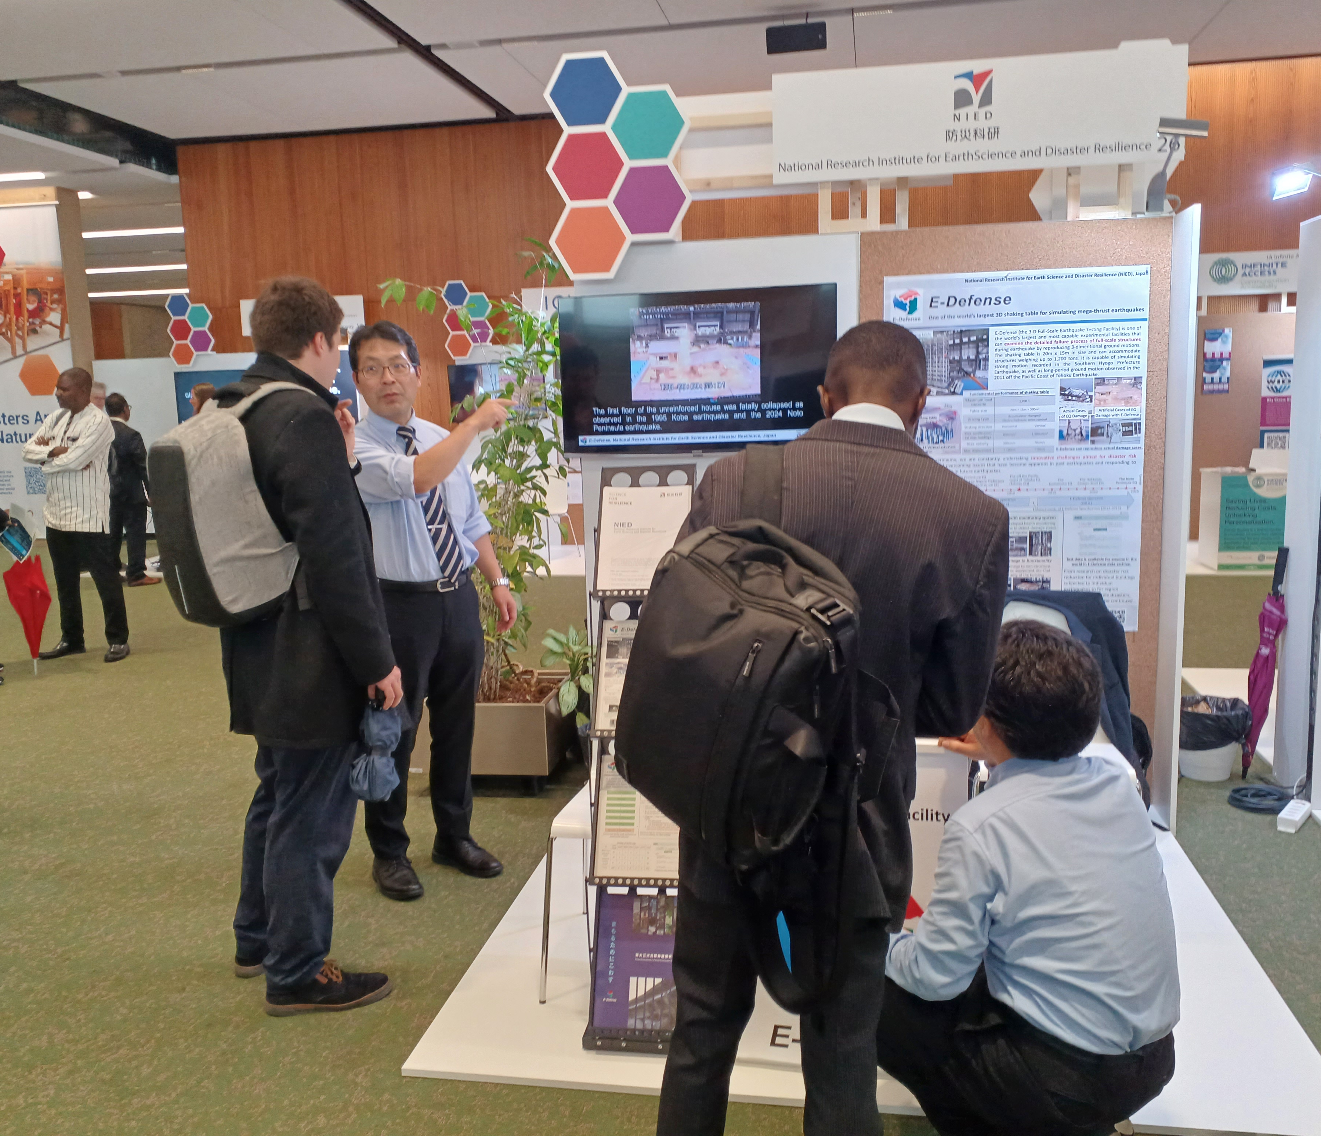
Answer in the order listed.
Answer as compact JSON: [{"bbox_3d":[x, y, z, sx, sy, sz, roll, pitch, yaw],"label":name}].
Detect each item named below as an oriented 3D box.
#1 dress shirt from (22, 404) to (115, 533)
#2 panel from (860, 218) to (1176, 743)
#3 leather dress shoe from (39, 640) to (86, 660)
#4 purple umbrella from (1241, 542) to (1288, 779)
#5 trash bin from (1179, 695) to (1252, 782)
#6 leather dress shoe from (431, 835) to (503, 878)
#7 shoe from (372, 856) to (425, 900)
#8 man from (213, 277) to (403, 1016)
[{"bbox_3d":[-3.423,-0.575,6.827,0.500,0.750,0.360,2,10,24],"label":"dress shirt"},{"bbox_3d":[1.188,-0.168,4.030,0.990,1.920,0.050,0,9,10],"label":"panel"},{"bbox_3d":[-3.621,0.472,7.146,0.295,0.110,0.110,-6,10,-27],"label":"leather dress shoe"},{"bbox_3d":[2.219,0.356,4.350,0.100,0.867,0.100,8,5,9],"label":"purple umbrella"},{"bbox_3d":[2.067,0.637,4.441,0.285,0.280,0.285,0,9,10],"label":"trash bin"},{"bbox_3d":[-0.619,0.904,3.811,0.285,0.110,0.110,4,11,35],"label":"leather dress shoe"},{"bbox_3d":[-0.829,0.928,3.701,0.115,0.110,0.290,-5,10,-23],"label":"shoe"},{"bbox_3d":[-0.910,0.197,2.970,0.470,1.785,0.520,-6,10,-25],"label":"man"}]

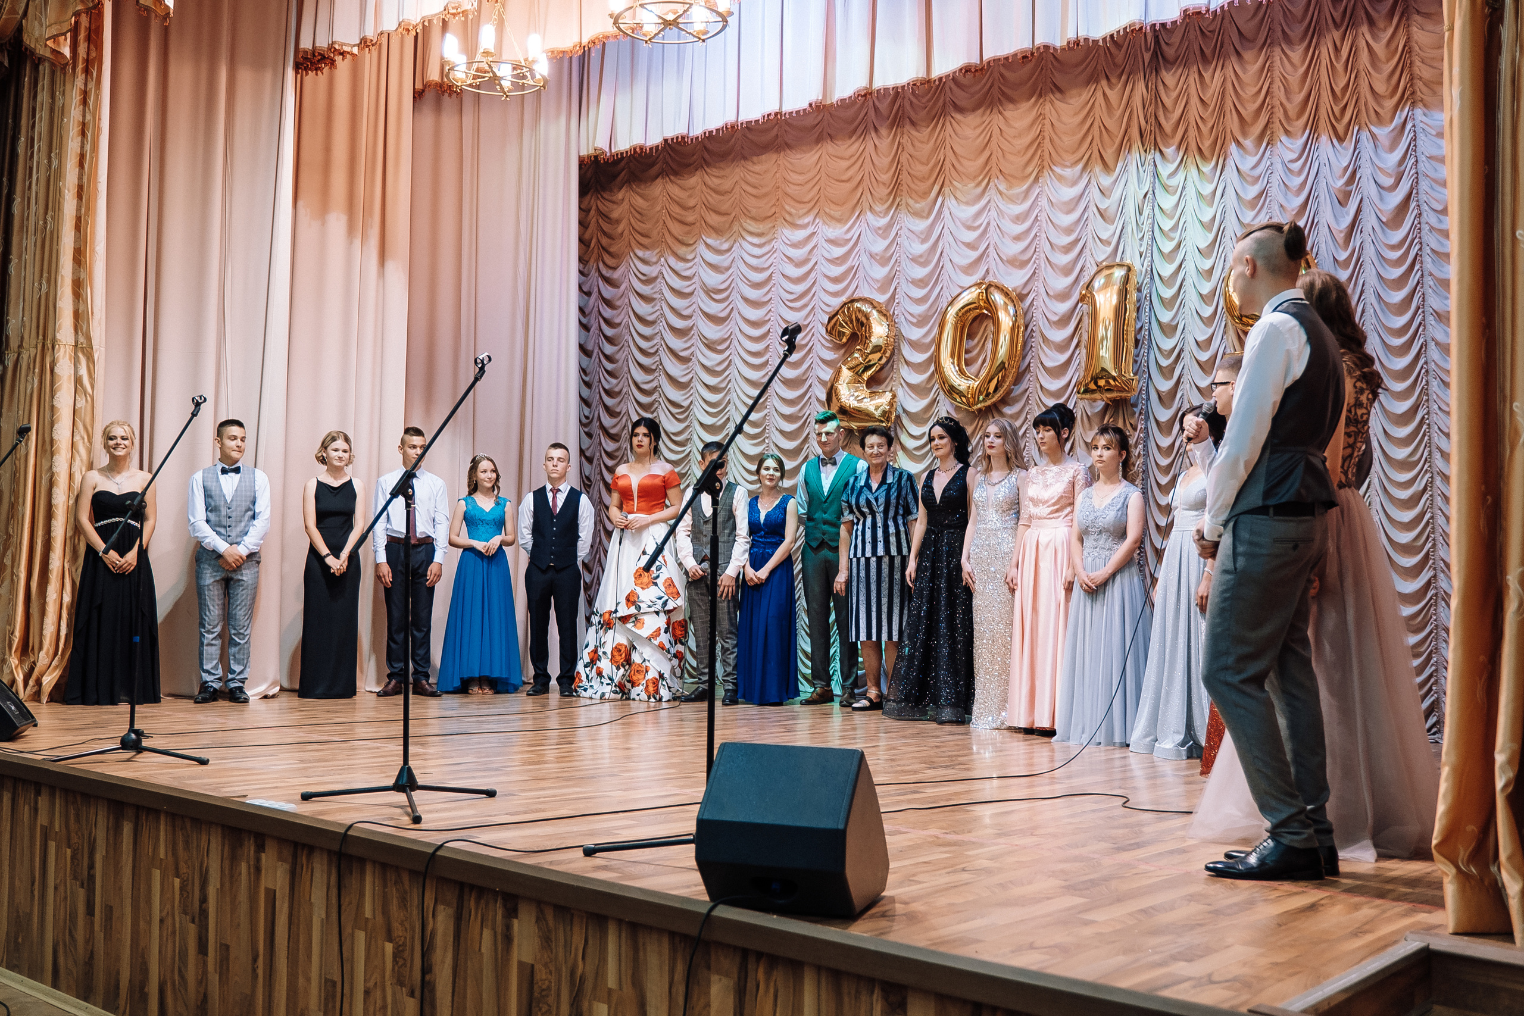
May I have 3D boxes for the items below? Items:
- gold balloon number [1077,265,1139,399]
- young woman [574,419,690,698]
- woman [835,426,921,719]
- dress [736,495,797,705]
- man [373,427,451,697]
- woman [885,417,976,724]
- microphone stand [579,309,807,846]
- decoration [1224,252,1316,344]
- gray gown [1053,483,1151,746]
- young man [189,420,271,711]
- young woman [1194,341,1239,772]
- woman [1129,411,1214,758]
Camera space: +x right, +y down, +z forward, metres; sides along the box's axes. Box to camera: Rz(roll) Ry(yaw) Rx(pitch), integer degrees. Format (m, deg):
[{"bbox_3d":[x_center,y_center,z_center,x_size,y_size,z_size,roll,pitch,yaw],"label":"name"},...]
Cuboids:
[{"bbox_3d":[2.002,-1.020,8.330,0.320,0.797,0.160,-2,-3,42],"label":"gold balloon number"},{"bbox_3d":[-0.843,0.326,9.542,0.750,1.866,0.680,0,-3,20],"label":"young woman"},{"bbox_3d":[0.709,0.366,8.890,0.510,1.760,0.360,0,-3,22],"label":"woman"},{"bbox_3d":[0.034,0.588,9.280,0.400,1.338,0.380,-1,-3,24],"label":"dress"},{"bbox_3d":[-2.383,0.349,9.800,0.530,1.797,0.320,1,-3,-16],"label":"man"},{"bbox_3d":[0.995,0.346,8.400,0.540,1.761,0.500,-1,-3,33],"label":"woman"},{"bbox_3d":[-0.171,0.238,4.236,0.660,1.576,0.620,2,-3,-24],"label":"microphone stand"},{"bbox_3d":[2.716,-1.048,7.680,0.460,0.773,0.160,-2,-3,42],"label":"decoration"},{"bbox_3d":[1.731,0.528,7.330,0.500,1.318,0.470,-1,-3,38],"label":"gray gown"},{"bbox_3d":[-3.417,0.323,9.250,0.540,1.784,0.340,1,-3,-22],"label":"young man"},{"bbox_3d":[1.977,0.225,6.120,0.380,1.770,0.490,2,-3,-35],"label":"young woman"},{"bbox_3d":[2.009,0.337,6.930,0.500,1.648,0.450,-2,-3,38],"label":"woman"}]

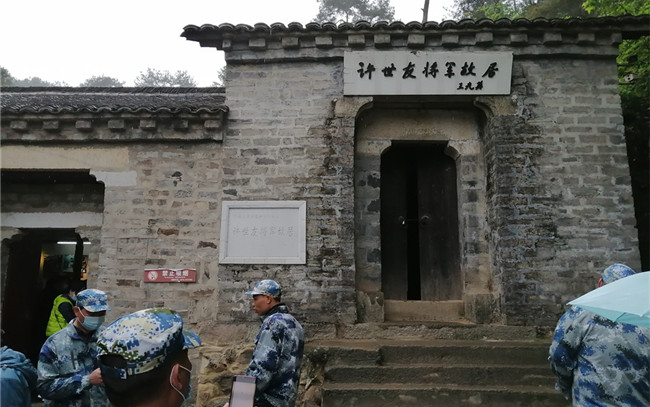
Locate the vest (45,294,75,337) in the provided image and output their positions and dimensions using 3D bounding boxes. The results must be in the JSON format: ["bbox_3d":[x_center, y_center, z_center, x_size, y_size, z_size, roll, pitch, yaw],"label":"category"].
[{"bbox_3d":[-3.341,1.448,6.200,0.290,0.600,0.420,15,-10,-3],"label":"vest"}]

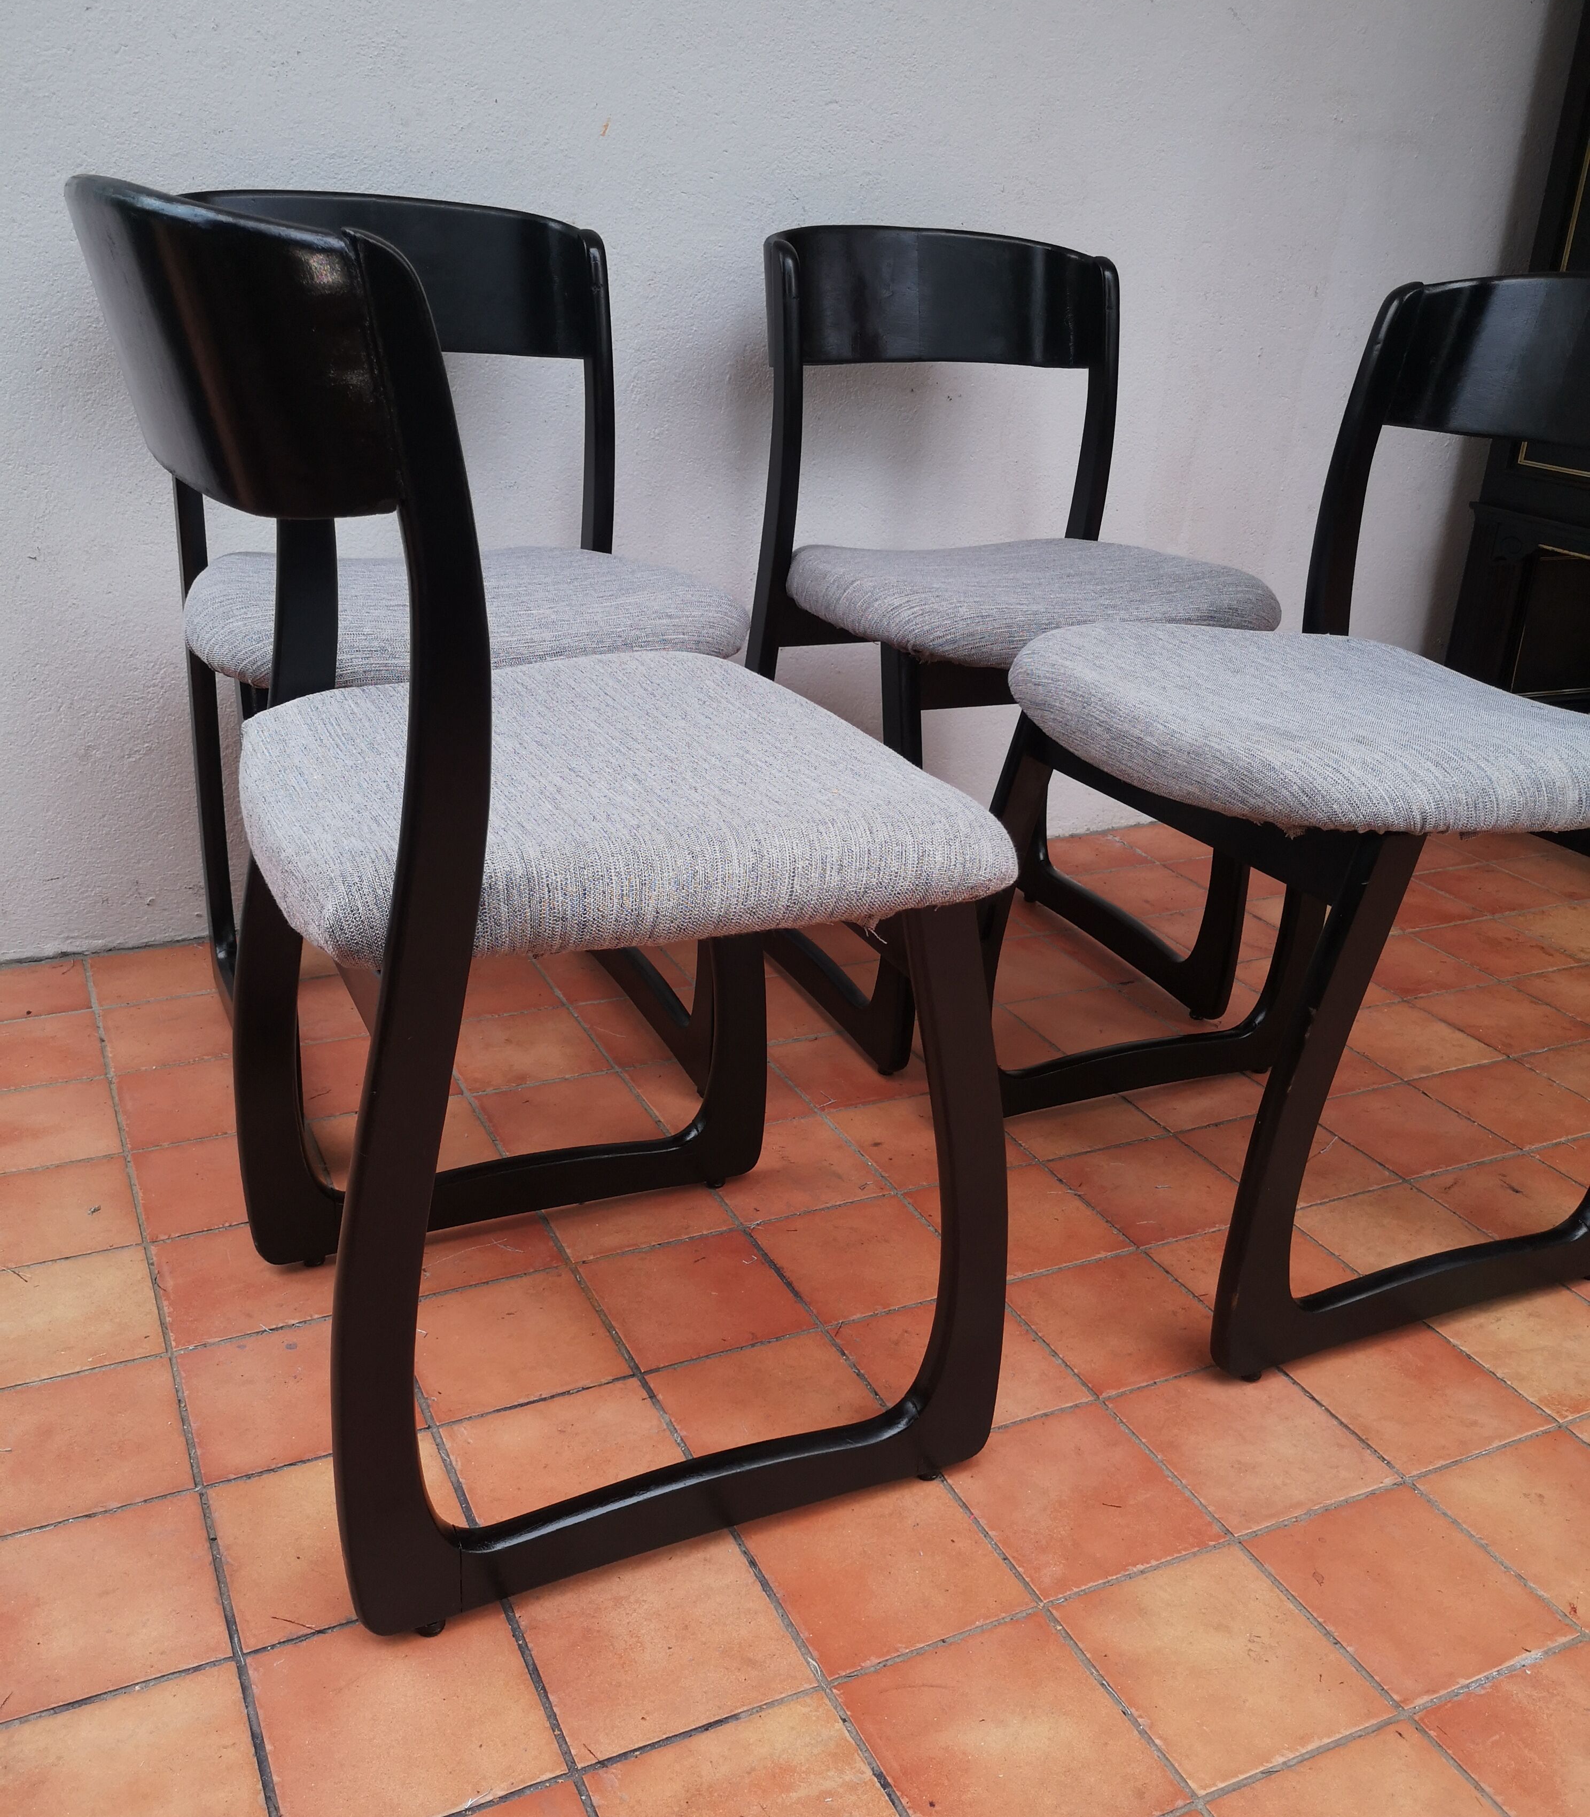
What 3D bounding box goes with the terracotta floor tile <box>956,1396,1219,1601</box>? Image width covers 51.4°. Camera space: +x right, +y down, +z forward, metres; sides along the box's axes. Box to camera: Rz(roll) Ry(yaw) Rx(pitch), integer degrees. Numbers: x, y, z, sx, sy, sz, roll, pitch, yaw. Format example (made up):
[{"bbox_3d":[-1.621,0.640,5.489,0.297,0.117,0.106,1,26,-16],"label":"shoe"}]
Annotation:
[{"bbox_3d":[0.191,0.406,1.128,0.149,0.012,0.147,-7,25,-25],"label":"terracotta floor tile"}]

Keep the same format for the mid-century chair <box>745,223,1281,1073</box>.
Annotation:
[{"bbox_3d":[0.208,-0.303,1.800,0.450,0.802,0.497,-7,24,-24],"label":"mid-century chair"}]

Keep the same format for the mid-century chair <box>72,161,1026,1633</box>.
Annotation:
[{"bbox_3d":[-0.148,-0.024,1.064,0.503,0.789,0.464,-7,25,-25],"label":"mid-century chair"}]

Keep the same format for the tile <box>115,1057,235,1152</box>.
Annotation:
[{"bbox_3d":[-0.551,0.184,1.554,0.149,0.012,0.147,-7,25,-25],"label":"tile"}]

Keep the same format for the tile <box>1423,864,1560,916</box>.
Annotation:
[{"bbox_3d":[0.962,-0.016,2.289,0.147,0.012,0.147,-8,25,-25],"label":"tile"}]

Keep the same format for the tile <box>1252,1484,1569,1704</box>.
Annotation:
[{"bbox_3d":[0.394,0.443,1.069,0.149,0.012,0.147,-7,25,-25],"label":"tile"}]

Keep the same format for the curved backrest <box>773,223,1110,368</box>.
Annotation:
[{"bbox_3d":[0.150,-0.675,1.830,0.431,0.143,0.105,-7,15,-24],"label":"curved backrest"}]

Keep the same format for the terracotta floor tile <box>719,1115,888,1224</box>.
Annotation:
[{"bbox_3d":[-0.009,0.241,1.513,0.147,0.012,0.147,-8,25,-25],"label":"terracotta floor tile"}]

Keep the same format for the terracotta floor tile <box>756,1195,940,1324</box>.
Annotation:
[{"bbox_3d":[0.058,0.297,1.388,0.147,0.012,0.147,-8,25,-25],"label":"terracotta floor tile"}]

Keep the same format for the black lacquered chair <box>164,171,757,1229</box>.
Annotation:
[{"bbox_3d":[-0.329,-0.233,1.548,0.464,0.789,0.503,-7,24,-24],"label":"black lacquered chair"}]

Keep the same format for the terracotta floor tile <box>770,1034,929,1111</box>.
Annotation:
[{"bbox_3d":[0.062,0.168,1.704,0.147,0.012,0.147,-8,25,-25],"label":"terracotta floor tile"}]

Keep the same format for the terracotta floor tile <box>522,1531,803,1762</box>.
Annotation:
[{"bbox_3d":[-0.084,0.441,0.998,0.149,0.012,0.147,-7,25,-25],"label":"terracotta floor tile"}]

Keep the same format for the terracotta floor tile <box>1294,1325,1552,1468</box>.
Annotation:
[{"bbox_3d":[0.466,0.370,1.259,0.149,0.012,0.147,-7,25,-25],"label":"terracotta floor tile"}]

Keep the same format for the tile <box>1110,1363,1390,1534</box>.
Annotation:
[{"bbox_3d":[0.328,0.388,1.194,0.149,0.012,0.147,-7,25,-25],"label":"tile"}]

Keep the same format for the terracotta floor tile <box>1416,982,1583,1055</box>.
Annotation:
[{"bbox_3d":[0.820,0.132,1.907,0.147,0.012,0.147,-8,25,-25],"label":"terracotta floor tile"}]

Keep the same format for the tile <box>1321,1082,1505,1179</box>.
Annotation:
[{"bbox_3d":[0.610,0.224,1.650,0.147,0.012,0.147,-8,25,-25],"label":"tile"}]

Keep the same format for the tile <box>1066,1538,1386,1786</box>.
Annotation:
[{"bbox_3d":[0.259,0.463,1.011,0.147,0.012,0.147,-8,25,-25],"label":"tile"}]

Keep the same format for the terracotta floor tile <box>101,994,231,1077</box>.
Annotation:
[{"bbox_3d":[-0.624,0.130,1.693,0.147,0.012,0.147,-8,25,-25],"label":"terracotta floor tile"}]

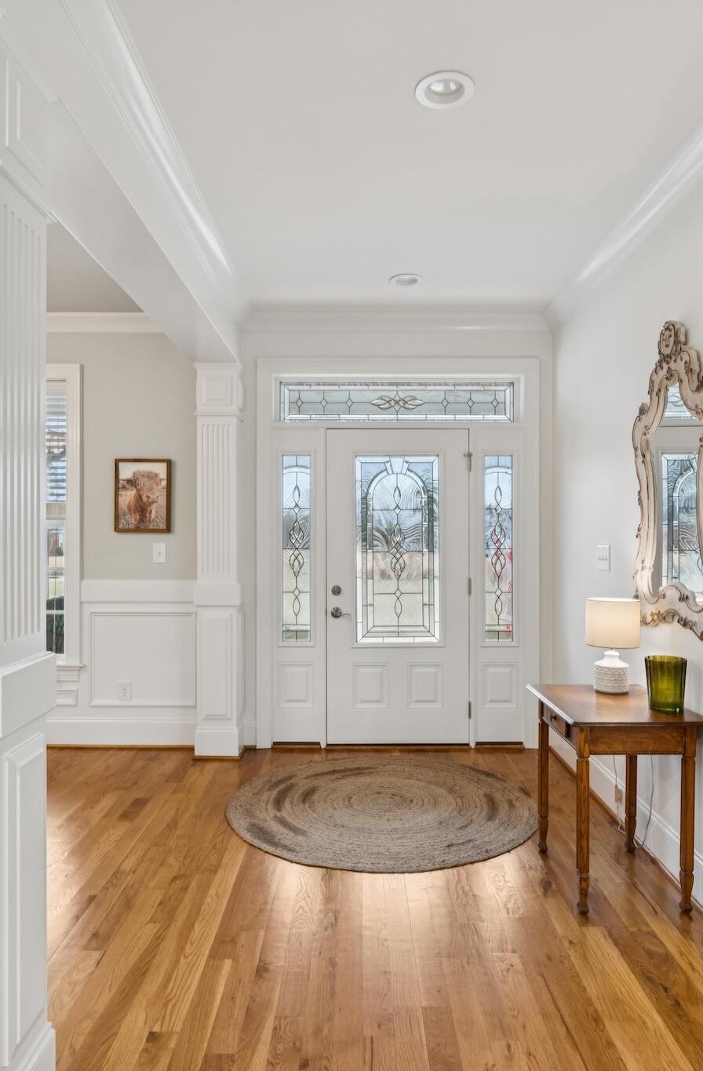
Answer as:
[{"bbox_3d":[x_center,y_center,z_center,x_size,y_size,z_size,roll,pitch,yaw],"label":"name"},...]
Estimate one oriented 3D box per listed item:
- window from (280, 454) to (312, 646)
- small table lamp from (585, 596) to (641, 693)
[{"bbox_3d":[-0.348,0.085,4.570,0.195,1.200,0.040,0,0,0],"label":"window"},{"bbox_3d":[1.116,0.464,3.040,0.233,0.386,0.233,0,0,1],"label":"small table lamp"}]

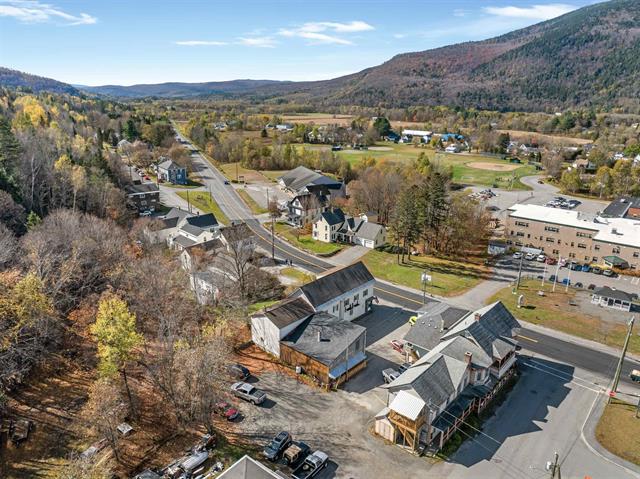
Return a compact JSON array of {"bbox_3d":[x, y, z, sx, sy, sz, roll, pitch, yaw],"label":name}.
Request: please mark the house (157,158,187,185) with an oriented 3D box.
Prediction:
[{"bbox_3d":[-83.853,-39.042,254.832,10.890,9.900,12.870,-12,22,-33],"label":"house"}]

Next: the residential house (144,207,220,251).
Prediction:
[{"bbox_3d":[-47.817,-4.769,152.504,24.750,7.920,18.320,17,25,42],"label":"residential house"}]

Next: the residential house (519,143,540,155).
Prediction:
[{"bbox_3d":[170.772,-72.464,357.763,16.000,8.400,10.000,16,24,39],"label":"residential house"}]

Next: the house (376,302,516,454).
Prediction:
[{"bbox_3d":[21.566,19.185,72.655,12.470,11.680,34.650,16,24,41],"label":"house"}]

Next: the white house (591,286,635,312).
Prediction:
[{"bbox_3d":[68.508,13.387,103.649,8.120,3.560,4.650,13,22,36],"label":"white house"}]

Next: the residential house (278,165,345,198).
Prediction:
[{"bbox_3d":[-5.229,-29.699,227.816,27.000,9.000,42.000,-6,19,-18],"label":"residential house"}]

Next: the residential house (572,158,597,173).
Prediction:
[{"bbox_3d":[171.547,-48.036,285.826,14.000,7.300,9.400,12,22,32],"label":"residential house"}]

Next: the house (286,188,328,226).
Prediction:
[{"bbox_3d":[-4.257,-11.563,168.618,13.370,10.890,10.390,-11,21,-30],"label":"house"}]

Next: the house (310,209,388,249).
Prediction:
[{"bbox_3d":[10.098,-3.798,148.552,21.780,8.510,11.380,10,21,29],"label":"house"}]

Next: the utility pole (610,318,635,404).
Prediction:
[{"bbox_3d":[48.757,18.719,71.205,0.490,13.460,0.690,14,23,37],"label":"utility pole"}]

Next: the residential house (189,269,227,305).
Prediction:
[{"bbox_3d":[-24.136,11.318,106.476,10.300,7.500,7.700,16,24,40],"label":"residential house"}]

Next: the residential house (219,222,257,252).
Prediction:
[{"bbox_3d":[-26.326,0.243,137.660,8.200,8.900,10.600,14,23,36],"label":"residential house"}]

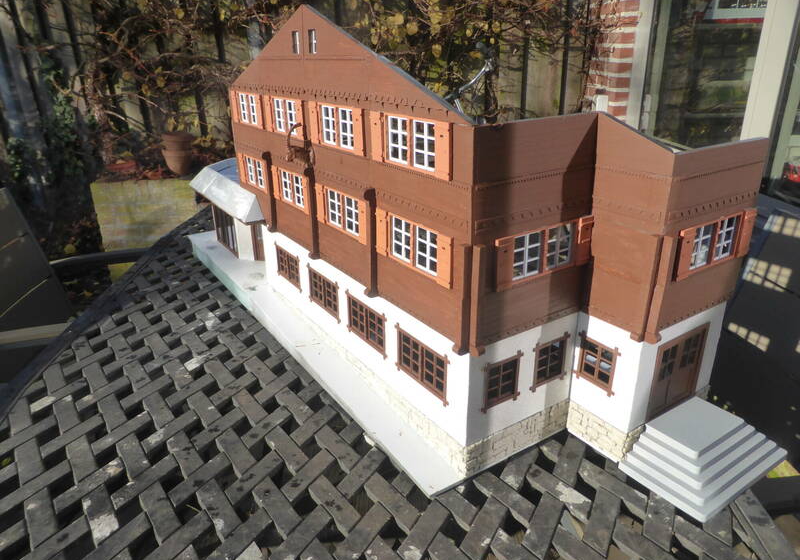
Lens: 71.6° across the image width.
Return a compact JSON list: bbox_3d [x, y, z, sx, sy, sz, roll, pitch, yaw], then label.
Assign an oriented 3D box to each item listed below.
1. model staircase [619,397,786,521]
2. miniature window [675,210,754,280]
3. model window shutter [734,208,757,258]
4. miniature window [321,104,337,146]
[{"bbox_3d":[0.319,0.173,0.575,0.160,0.042,0.089,-14,26,-30],"label":"model staircase"},{"bbox_3d":[0.342,-0.041,0.603,0.143,0.055,0.009,-14,25,-30],"label":"miniature window"},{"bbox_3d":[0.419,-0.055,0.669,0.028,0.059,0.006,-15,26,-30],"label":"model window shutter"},{"bbox_3d":[-0.096,-0.208,0.747,0.008,0.050,0.039,-15,26,-30],"label":"miniature window"}]

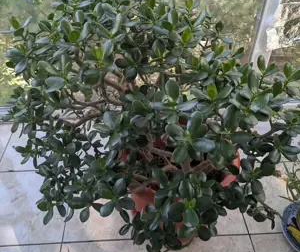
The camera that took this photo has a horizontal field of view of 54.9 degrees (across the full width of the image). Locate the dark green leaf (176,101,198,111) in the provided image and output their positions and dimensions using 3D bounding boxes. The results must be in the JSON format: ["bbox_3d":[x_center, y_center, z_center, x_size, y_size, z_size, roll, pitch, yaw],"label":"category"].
[{"bbox_3d":[0.112,-0.060,0.865,0.043,0.012,0.072,25,37,39],"label":"dark green leaf"}]

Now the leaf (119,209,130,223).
[{"bbox_3d":[-0.092,0.321,1.024,0.061,0.012,0.037,55,37,0],"label":"leaf"}]

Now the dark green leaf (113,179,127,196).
[{"bbox_3d":[-0.104,0.209,0.979,0.041,0.012,0.069,20,74,26],"label":"dark green leaf"}]

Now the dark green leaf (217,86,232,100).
[{"bbox_3d":[0.225,-0.097,0.883,0.067,0.012,0.040,-38,55,0],"label":"dark green leaf"}]

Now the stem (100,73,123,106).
[{"bbox_3d":[-0.121,-0.115,0.906,0.072,0.110,0.060,-6,43,-7],"label":"stem"}]

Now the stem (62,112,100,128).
[{"bbox_3d":[-0.237,-0.021,0.998,0.135,0.050,0.045,-11,44,-12],"label":"stem"}]

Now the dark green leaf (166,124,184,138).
[{"bbox_3d":[0.075,0.017,0.826,0.062,0.012,0.037,31,67,-4],"label":"dark green leaf"}]

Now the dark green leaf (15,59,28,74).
[{"bbox_3d":[-0.376,-0.174,0.845,0.030,0.014,0.058,39,73,-13],"label":"dark green leaf"}]

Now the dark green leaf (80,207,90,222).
[{"bbox_3d":[-0.237,0.329,1.075,0.036,0.012,0.059,13,72,14],"label":"dark green leaf"}]

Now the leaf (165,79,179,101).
[{"bbox_3d":[0.064,-0.109,0.864,0.041,0.012,0.068,-12,82,-5],"label":"leaf"}]

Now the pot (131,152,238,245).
[{"bbox_3d":[0.087,0.224,0.992,0.352,0.386,0.352,0,43,0],"label":"pot"}]

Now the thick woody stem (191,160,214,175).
[{"bbox_3d":[0.152,0.120,0.834,0.075,0.034,0.034,-24,78,5],"label":"thick woody stem"}]

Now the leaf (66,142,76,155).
[{"bbox_3d":[-0.252,0.072,0.927,0.032,0.042,0.013,30,4,-3],"label":"leaf"}]

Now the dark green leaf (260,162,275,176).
[{"bbox_3d":[0.344,0.127,0.845,0.013,0.044,0.039,7,49,-52],"label":"dark green leaf"}]

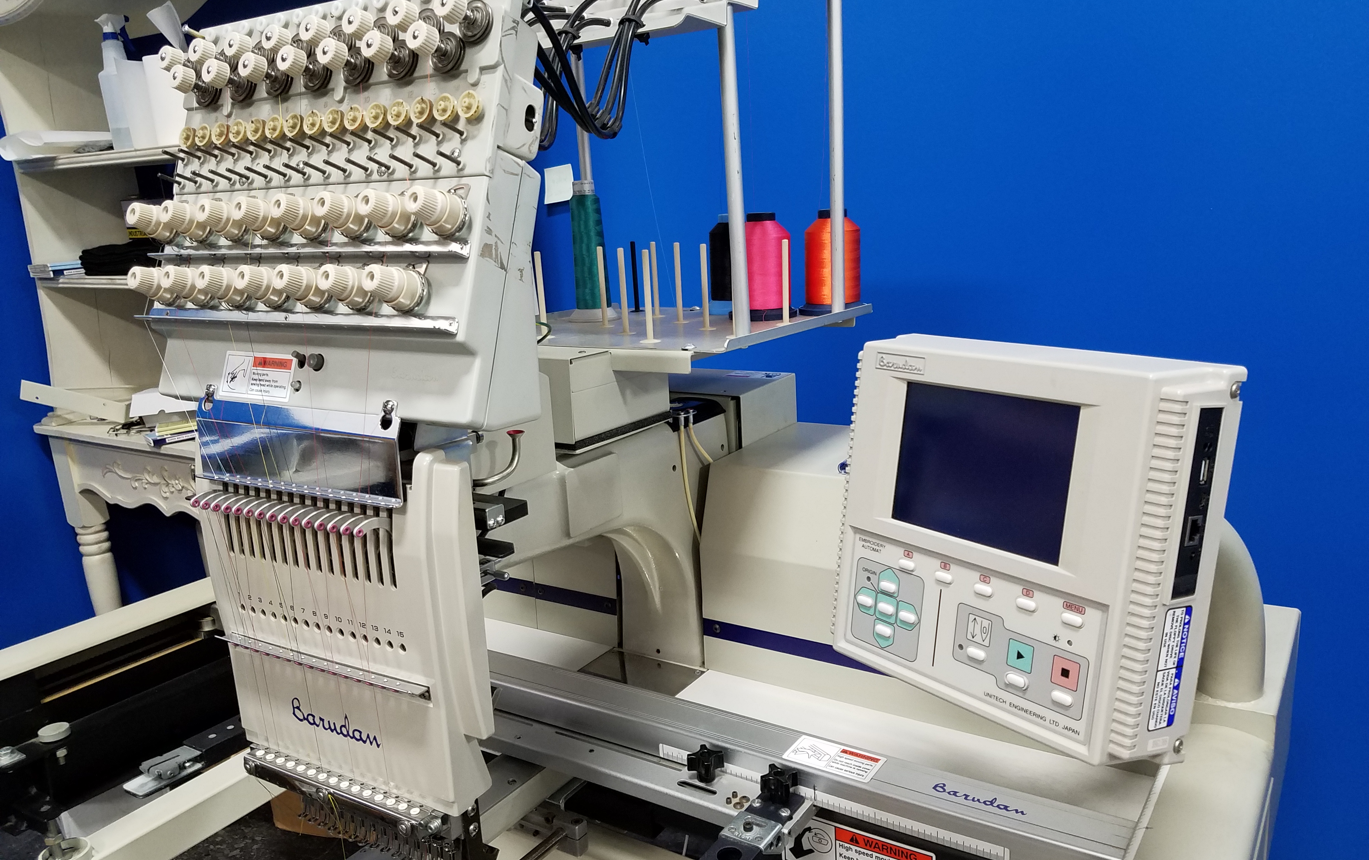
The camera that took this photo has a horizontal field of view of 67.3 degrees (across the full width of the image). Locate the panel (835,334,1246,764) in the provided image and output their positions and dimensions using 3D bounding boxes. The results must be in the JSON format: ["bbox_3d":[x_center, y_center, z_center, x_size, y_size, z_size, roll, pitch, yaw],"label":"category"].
[{"bbox_3d":[0.197,0.058,0.618,0.084,0.215,0.207,0,8,-37],"label":"panel"}]

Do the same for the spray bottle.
[{"bbox_3d":[-1.296,-0.801,2.370,0.094,0.298,0.080,-9,14,-25],"label":"spray bottle"}]

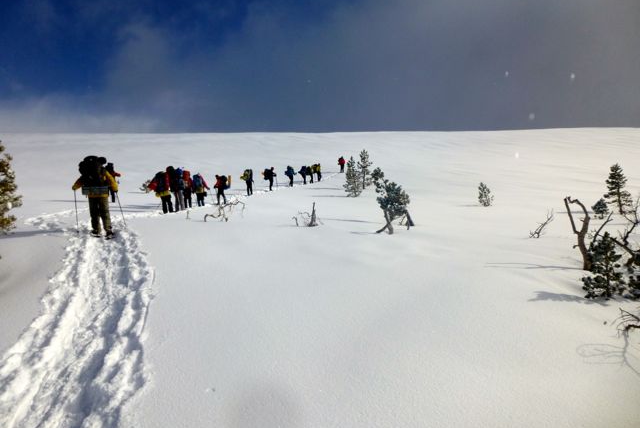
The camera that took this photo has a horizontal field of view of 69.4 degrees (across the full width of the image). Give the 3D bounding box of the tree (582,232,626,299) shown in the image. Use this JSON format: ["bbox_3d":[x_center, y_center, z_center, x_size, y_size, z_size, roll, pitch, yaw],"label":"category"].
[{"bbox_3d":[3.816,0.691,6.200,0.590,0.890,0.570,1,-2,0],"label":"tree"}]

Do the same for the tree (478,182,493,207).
[{"bbox_3d":[7.901,-0.921,22.000,0.720,1.170,0.720,0,-3,0],"label":"tree"}]

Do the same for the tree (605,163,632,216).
[{"bbox_3d":[10.868,-0.909,16.800,1.030,1.900,1.000,1,-2,0],"label":"tree"}]

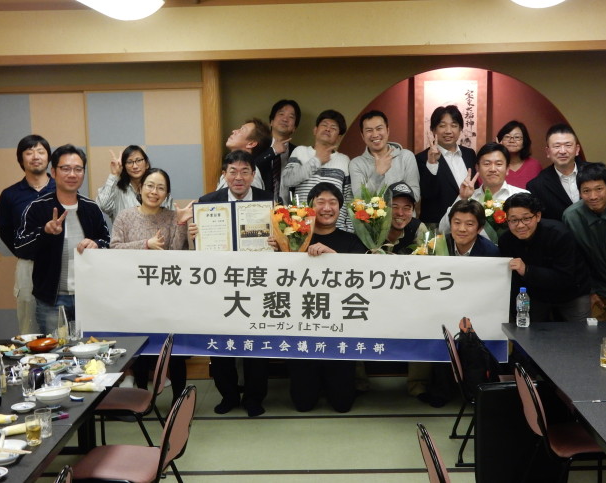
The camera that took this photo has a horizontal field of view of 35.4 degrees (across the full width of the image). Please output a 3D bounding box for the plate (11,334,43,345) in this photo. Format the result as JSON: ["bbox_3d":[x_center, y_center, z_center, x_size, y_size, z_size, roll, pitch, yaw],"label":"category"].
[{"bbox_3d":[-1.427,0.506,4.912,0.170,0.040,0.150,-1,7,2],"label":"plate"}]

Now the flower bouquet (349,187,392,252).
[{"bbox_3d":[0.382,-0.090,5.409,0.260,0.470,0.200,-1,7,2],"label":"flower bouquet"}]

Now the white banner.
[{"bbox_3d":[-0.057,0.361,5.327,2.440,0.590,0.050,1,7,0],"label":"white banner"}]

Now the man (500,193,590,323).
[{"bbox_3d":[1.381,0.364,5.439,0.540,1.302,0.620,1,8,20],"label":"man"}]

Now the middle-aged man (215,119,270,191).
[{"bbox_3d":[-0.352,0.106,6.009,0.460,1.744,0.360,6,10,43],"label":"middle-aged man"}]

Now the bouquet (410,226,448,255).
[{"bbox_3d":[0.718,0.113,5.425,0.250,0.400,0.200,-1,7,2],"label":"bouquet"}]

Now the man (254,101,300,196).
[{"bbox_3d":[-0.133,-0.032,6.165,0.500,1.775,0.340,-2,7,-3],"label":"man"}]

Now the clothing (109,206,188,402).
[{"bbox_3d":[-0.902,0.387,5.613,0.480,1.186,0.360,-3,7,-10],"label":"clothing"}]

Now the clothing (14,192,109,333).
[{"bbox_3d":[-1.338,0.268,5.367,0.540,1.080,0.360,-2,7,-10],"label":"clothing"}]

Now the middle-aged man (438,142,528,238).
[{"bbox_3d":[1.122,0.190,5.710,0.540,1.563,0.400,0,7,9],"label":"middle-aged man"}]

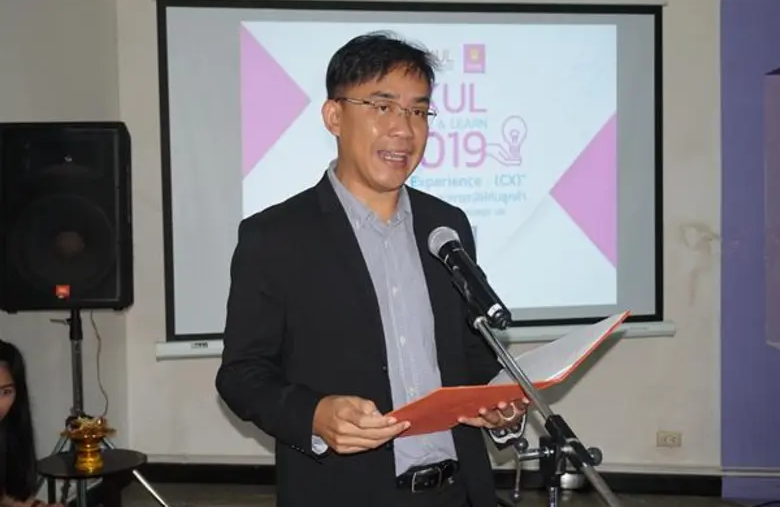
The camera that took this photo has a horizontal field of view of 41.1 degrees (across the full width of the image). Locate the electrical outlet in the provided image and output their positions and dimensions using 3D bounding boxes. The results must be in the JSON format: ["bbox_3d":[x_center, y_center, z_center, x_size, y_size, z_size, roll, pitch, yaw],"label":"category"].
[{"bbox_3d":[1.315,0.877,4.900,0.118,0.073,0.015,-1,3,8],"label":"electrical outlet"}]

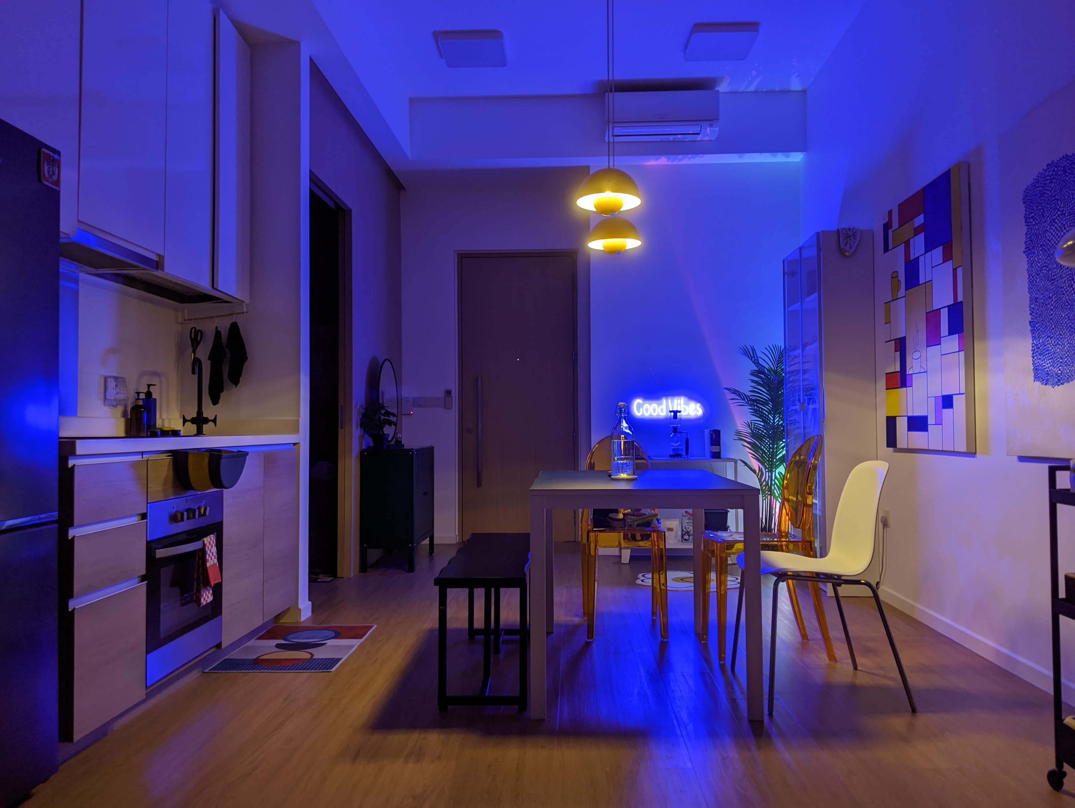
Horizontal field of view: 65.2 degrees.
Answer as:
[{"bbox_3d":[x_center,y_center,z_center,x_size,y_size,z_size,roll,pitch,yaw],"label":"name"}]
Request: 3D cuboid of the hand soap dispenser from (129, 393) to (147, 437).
[{"bbox_3d":[-1.617,0.042,3.405,0.062,0.178,0.060,0,-2,0],"label":"hand soap dispenser"}]

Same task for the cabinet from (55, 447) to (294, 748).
[{"bbox_3d":[-1.510,0.574,3.235,0.580,0.820,1.860,0,-2,3],"label":"cabinet"}]

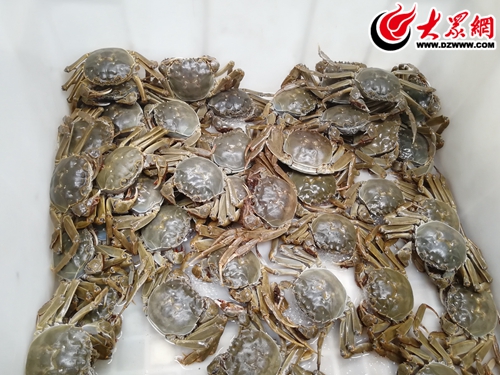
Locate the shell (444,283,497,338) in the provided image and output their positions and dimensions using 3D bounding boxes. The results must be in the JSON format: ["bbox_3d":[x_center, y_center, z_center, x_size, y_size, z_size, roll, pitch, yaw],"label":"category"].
[{"bbox_3d":[0.271,0.151,0.476,0.058,0.027,0.065,2,63,6],"label":"shell"}]

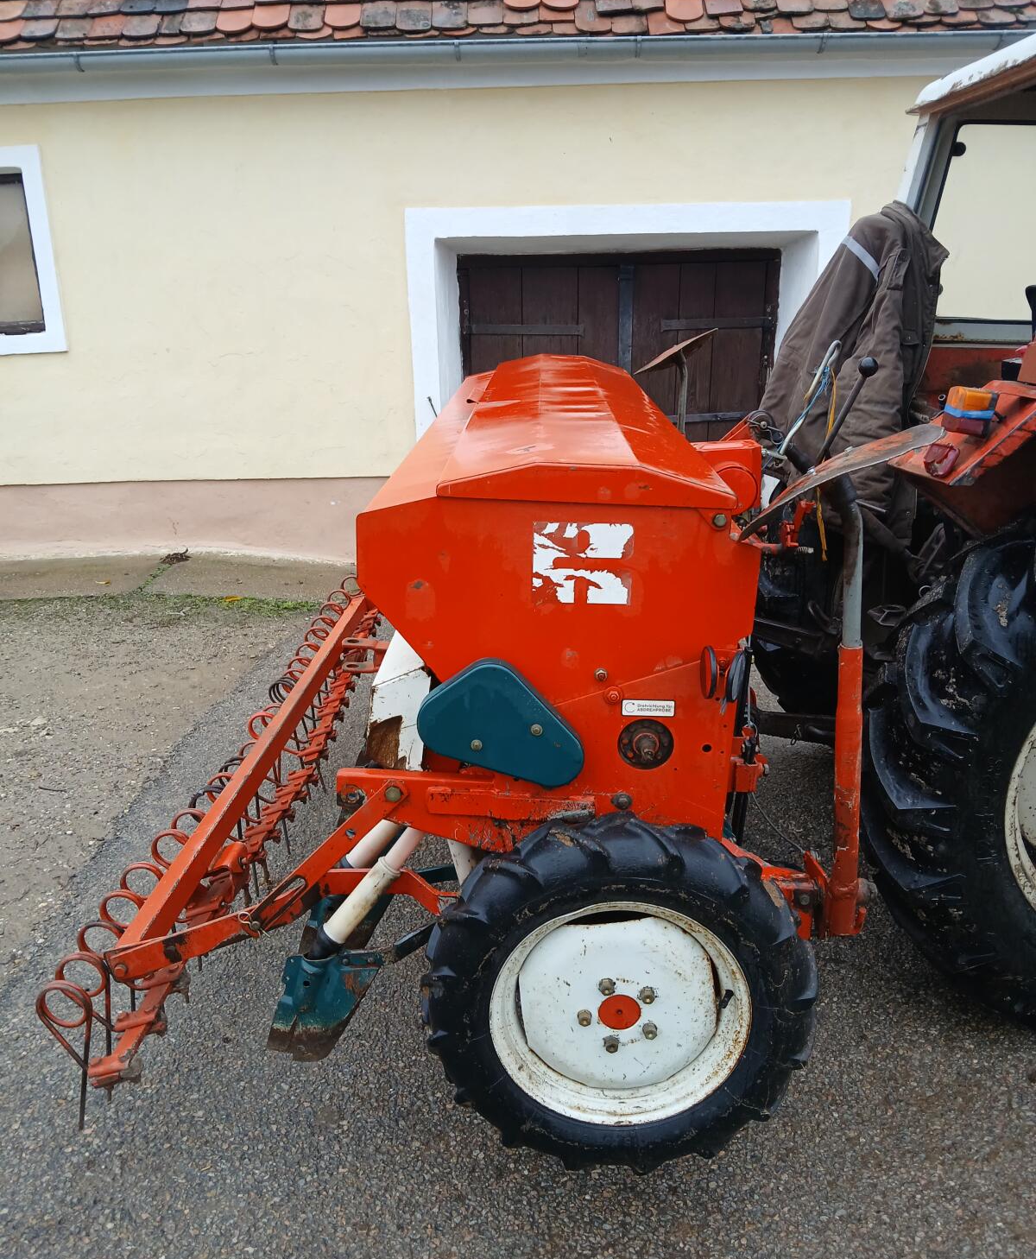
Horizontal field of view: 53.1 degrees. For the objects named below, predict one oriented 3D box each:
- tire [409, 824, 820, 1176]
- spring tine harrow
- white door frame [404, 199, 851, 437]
[{"bbox_3d":[0.174,0.641,1.817,0.665,0.665,0.160,-1,18,3],"label":"tire"},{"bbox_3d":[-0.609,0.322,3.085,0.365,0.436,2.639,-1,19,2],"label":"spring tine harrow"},{"bbox_3d":[0.642,-1.456,6.258,2.506,2.030,0.300,-2,18,-2],"label":"white door frame"}]

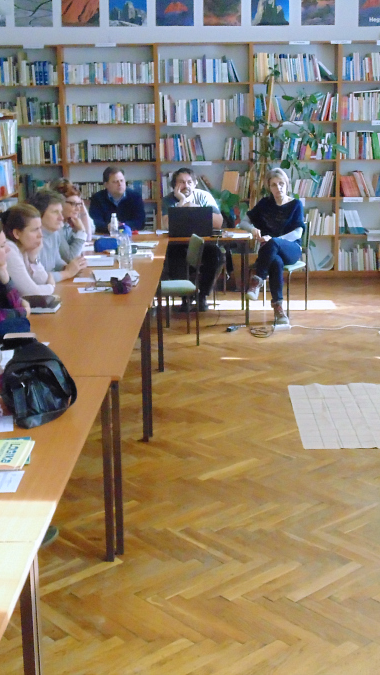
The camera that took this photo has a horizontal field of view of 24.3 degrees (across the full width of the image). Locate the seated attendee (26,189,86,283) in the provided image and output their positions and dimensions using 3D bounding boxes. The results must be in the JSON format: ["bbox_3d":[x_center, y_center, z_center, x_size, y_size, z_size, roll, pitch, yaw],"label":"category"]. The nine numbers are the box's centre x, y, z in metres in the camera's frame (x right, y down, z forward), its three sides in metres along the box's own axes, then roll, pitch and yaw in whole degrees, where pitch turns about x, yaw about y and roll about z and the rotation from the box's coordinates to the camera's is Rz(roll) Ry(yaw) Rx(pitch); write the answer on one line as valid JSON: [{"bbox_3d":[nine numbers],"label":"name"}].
[{"bbox_3d":[-0.987,-0.394,6.281,0.714,1.259,0.516,0,14,4],"label":"seated attendee"}]

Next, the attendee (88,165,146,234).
[{"bbox_3d":[-0.667,-0.955,8.462,0.565,1.299,0.734,-2,14,-6],"label":"attendee"}]

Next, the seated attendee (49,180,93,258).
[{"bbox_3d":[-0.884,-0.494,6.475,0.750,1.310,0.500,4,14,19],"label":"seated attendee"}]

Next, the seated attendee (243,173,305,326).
[{"bbox_3d":[0.776,-0.826,7.779,0.540,1.310,0.820,4,14,18],"label":"seated attendee"}]

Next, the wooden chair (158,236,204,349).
[{"bbox_3d":[-0.163,-0.372,7.055,0.516,0.828,0.426,-3,14,-8],"label":"wooden chair"}]

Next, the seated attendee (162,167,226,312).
[{"bbox_3d":[0.052,-0.952,8.391,0.580,1.290,0.820,-1,13,-2],"label":"seated attendee"}]

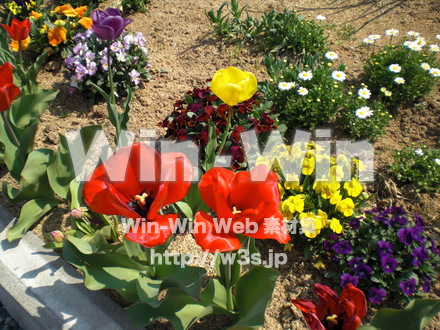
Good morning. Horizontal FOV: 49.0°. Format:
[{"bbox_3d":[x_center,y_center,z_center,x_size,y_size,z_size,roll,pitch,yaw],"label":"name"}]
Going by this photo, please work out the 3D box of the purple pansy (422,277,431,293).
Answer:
[{"bbox_3d":[0.295,0.171,0.690,0.015,0.021,0.012,-21,21,-22],"label":"purple pansy"}]

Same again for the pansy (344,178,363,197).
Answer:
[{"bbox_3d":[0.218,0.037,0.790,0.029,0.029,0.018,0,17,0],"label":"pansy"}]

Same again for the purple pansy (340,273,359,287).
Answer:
[{"bbox_3d":[0.206,0.186,0.770,0.027,0.012,0.028,11,85,11],"label":"purple pansy"}]

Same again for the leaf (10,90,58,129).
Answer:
[{"bbox_3d":[-0.369,-0.110,0.960,0.095,0.075,0.055,-14,46,-14],"label":"leaf"}]

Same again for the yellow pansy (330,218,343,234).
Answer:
[{"bbox_3d":[0.203,0.107,0.840,0.024,0.028,0.012,38,12,35],"label":"yellow pansy"}]

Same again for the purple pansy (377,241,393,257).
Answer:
[{"bbox_3d":[0.273,0.139,0.800,0.027,0.029,0.013,0,1,0],"label":"purple pansy"}]

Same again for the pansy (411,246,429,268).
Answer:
[{"bbox_3d":[0.327,0.151,0.790,0.027,0.028,0.012,35,14,31],"label":"pansy"}]

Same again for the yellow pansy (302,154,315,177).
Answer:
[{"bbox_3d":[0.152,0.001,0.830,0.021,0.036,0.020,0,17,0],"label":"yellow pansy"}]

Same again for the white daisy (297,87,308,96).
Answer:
[{"bbox_3d":[0.198,-0.174,1.150,0.026,0.010,0.026,0,59,0],"label":"white daisy"}]

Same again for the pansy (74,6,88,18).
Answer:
[{"bbox_3d":[-0.391,-0.434,1.370,0.042,0.038,0.020,-21,9,-20],"label":"pansy"}]

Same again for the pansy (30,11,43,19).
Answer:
[{"bbox_3d":[-0.531,-0.435,1.400,0.038,0.034,0.018,-21,9,-20],"label":"pansy"}]

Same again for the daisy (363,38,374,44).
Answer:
[{"bbox_3d":[0.363,-0.302,1.180,0.028,0.010,0.028,0,46,0],"label":"daisy"}]

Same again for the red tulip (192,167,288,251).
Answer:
[{"bbox_3d":[0.024,0.054,0.610,0.118,0.080,0.100,0,42,0],"label":"red tulip"}]

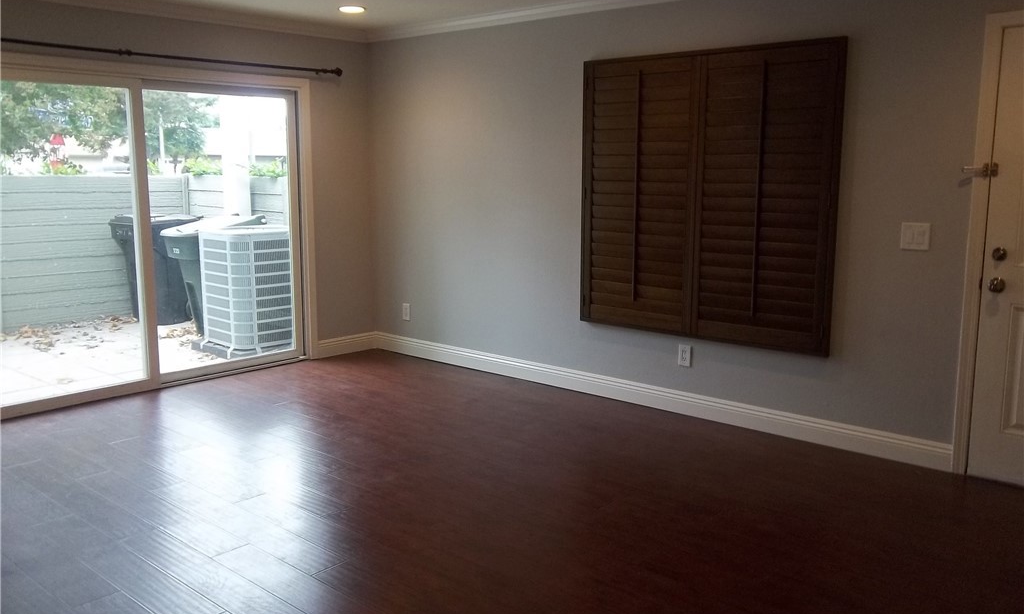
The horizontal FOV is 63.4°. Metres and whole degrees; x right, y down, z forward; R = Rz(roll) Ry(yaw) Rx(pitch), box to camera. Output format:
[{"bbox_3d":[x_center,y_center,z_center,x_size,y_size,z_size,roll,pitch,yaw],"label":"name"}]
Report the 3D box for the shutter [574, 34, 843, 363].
[{"bbox_3d":[1.038,-0.609,4.630,1.548,1.581,0.055,8,13,40],"label":"shutter"}]

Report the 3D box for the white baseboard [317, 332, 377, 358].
[{"bbox_3d":[-1.290,0.300,6.507,0.018,0.140,0.549,8,13,40],"label":"white baseboard"}]

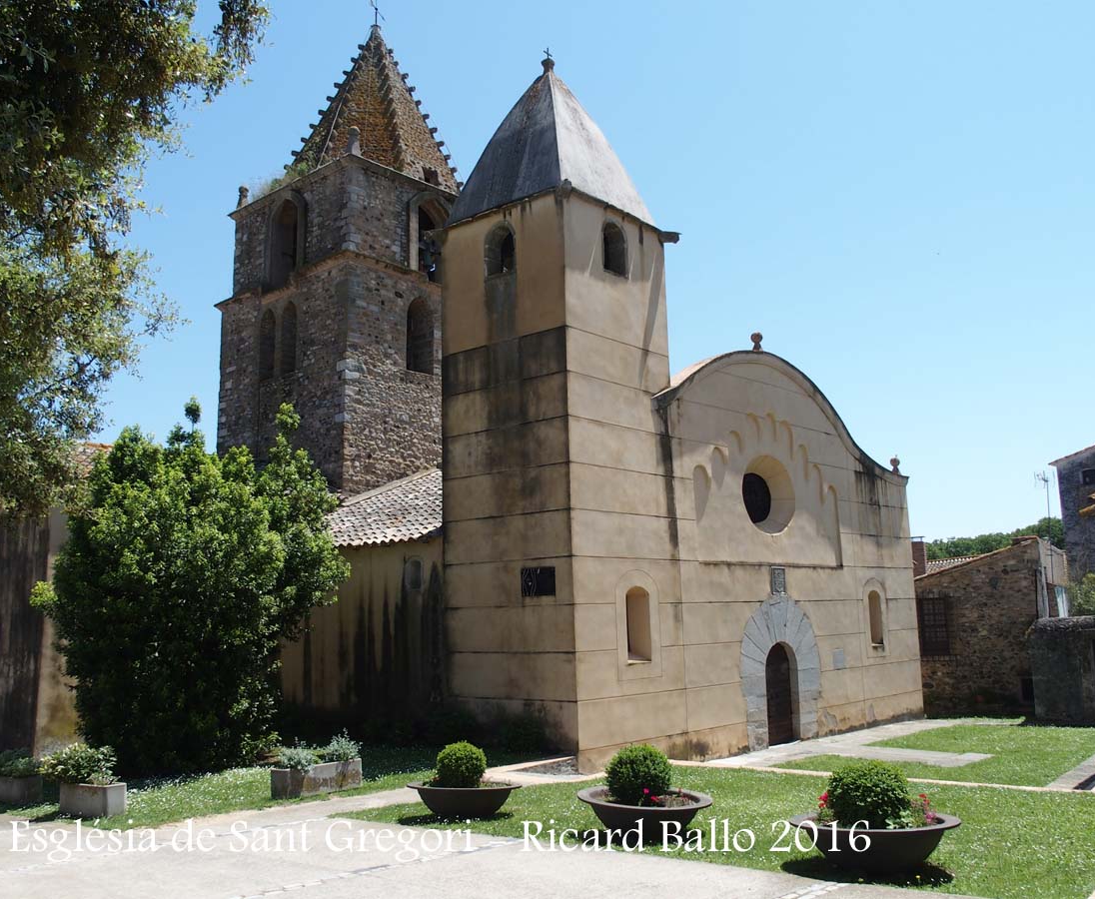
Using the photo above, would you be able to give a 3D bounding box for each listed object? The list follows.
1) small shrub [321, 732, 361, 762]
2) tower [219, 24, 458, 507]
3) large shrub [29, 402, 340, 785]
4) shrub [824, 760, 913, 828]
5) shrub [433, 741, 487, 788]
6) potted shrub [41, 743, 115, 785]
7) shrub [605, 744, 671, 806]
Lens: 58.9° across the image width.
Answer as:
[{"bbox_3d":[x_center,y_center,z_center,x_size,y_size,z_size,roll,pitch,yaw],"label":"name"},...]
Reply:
[{"bbox_3d":[-2.972,4.261,13.900,0.570,0.430,0.480,1,-10,-12],"label":"small shrub"},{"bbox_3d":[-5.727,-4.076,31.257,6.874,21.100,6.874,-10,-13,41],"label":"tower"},{"bbox_3d":[-6.151,2.400,16.700,5.300,6.200,5.000,2,-10,-20],"label":"large shrub"},{"bbox_3d":[2.655,2.842,7.984,0.700,0.570,0.700,-1,-10,0],"label":"shrub"},{"bbox_3d":[-1.108,3.956,12.150,0.670,0.580,0.670,0,-10,-5],"label":"shrub"},{"bbox_3d":[-6.108,4.109,12.600,0.920,0.520,0.820,3,-11,-25],"label":"potted shrub"},{"bbox_3d":[0.976,3.476,10.350,0.700,0.660,0.700,-2,-10,5],"label":"shrub"}]

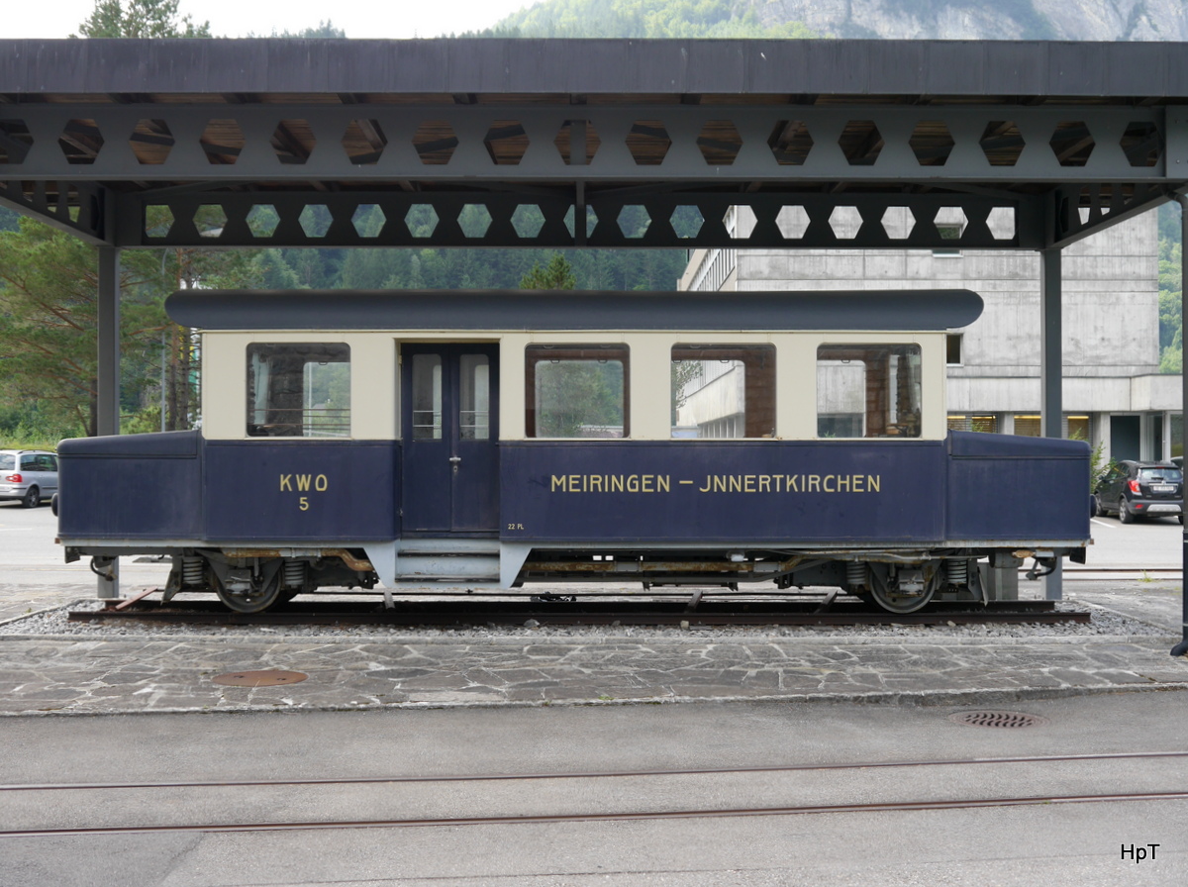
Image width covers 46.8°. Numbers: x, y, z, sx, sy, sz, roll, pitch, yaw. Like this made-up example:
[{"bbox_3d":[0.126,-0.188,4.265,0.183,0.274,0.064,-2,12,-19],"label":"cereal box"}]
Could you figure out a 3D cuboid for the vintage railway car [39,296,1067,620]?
[{"bbox_3d":[-0.190,0.040,14.150,10.300,3.250,2.620,0,0,0],"label":"vintage railway car"}]

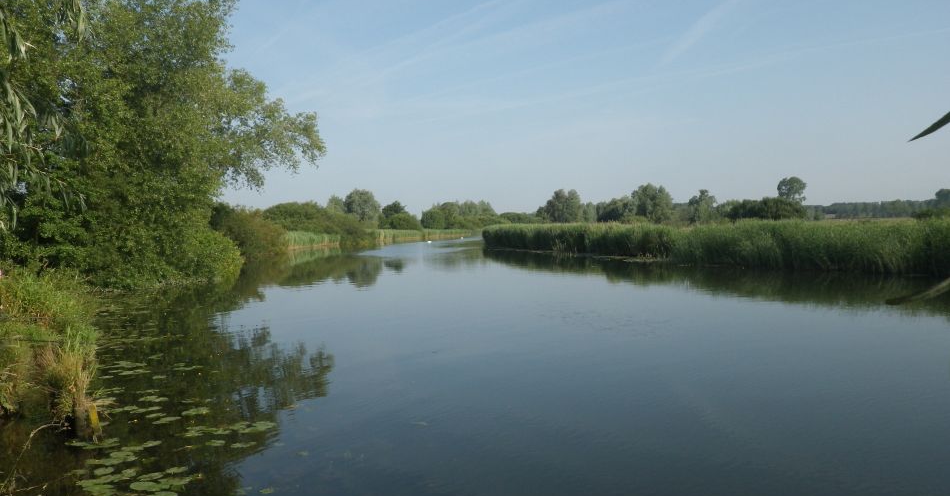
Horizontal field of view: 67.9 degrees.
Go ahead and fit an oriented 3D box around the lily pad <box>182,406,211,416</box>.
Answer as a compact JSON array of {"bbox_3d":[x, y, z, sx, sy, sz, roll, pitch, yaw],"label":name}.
[{"bbox_3d":[-3.508,2.053,8.884,0.353,0.030,0.353,-1,2,0],"label":"lily pad"}]

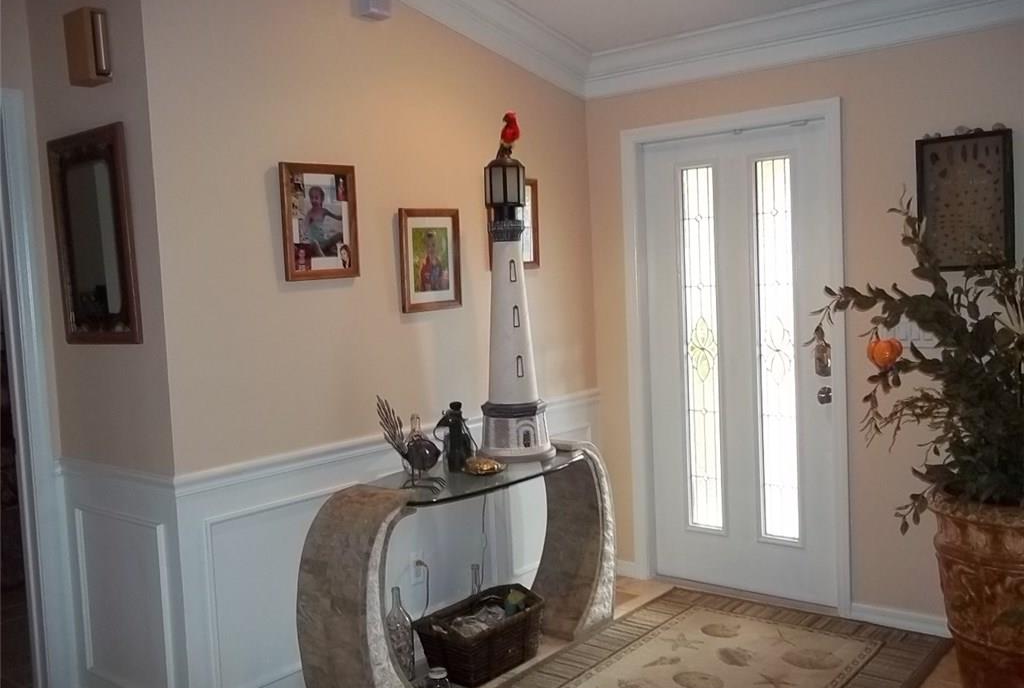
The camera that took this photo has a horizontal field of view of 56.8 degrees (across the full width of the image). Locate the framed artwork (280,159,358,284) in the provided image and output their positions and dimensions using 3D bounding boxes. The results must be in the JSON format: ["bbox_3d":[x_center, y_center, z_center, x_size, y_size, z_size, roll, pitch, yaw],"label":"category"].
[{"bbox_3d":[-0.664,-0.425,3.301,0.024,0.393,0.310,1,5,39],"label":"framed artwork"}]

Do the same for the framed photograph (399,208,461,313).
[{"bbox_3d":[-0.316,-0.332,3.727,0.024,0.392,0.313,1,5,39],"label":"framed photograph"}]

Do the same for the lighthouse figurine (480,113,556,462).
[{"bbox_3d":[-0.007,-0.234,3.789,0.310,1.366,0.310,-3,4,0],"label":"lighthouse figurine"}]

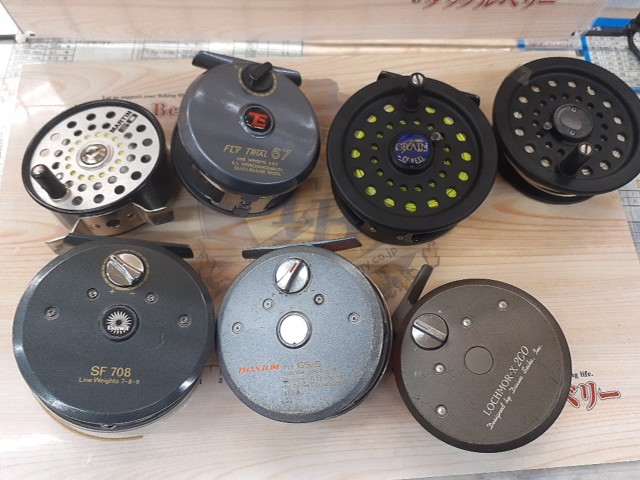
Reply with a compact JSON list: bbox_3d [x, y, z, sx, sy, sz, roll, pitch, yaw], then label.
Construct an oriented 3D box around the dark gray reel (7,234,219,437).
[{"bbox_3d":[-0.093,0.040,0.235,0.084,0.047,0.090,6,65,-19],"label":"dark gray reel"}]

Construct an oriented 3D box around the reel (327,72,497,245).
[{"bbox_3d":[0.050,-0.049,0.268,0.087,0.054,0.096,16,74,5],"label":"reel"}]

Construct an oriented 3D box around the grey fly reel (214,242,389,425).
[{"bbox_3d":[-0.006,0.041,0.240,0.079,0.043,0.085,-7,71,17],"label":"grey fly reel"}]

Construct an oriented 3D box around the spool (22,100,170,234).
[{"bbox_3d":[-0.115,-0.038,0.261,0.073,0.045,0.082,-17,64,-6],"label":"spool"}]

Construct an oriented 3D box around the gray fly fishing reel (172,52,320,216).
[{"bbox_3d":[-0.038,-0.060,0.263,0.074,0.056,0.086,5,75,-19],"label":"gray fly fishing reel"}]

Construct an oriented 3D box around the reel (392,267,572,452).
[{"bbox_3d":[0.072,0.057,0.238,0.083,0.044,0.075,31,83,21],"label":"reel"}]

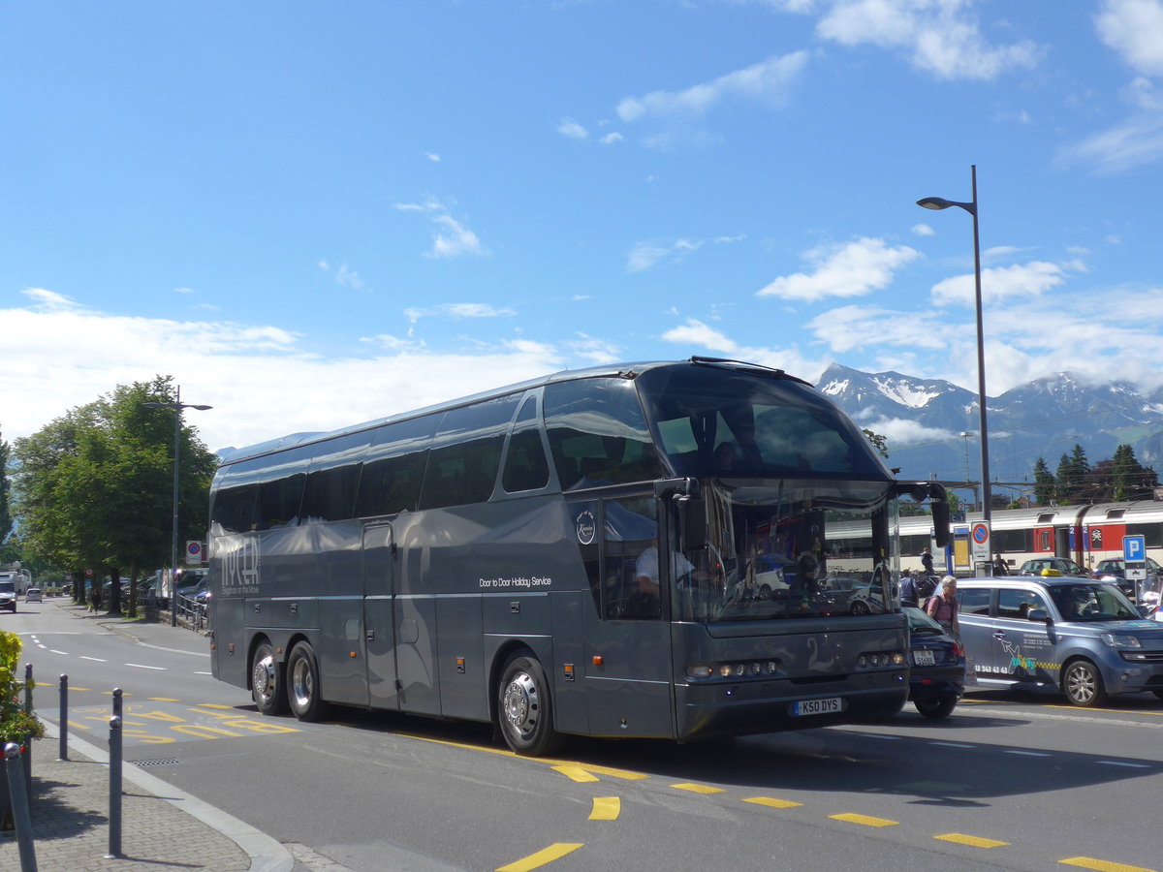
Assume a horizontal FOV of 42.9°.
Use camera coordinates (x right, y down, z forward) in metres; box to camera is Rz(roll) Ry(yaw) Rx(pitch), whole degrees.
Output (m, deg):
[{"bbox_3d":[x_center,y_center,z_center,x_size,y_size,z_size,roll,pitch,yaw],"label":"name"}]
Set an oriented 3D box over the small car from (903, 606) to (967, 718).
[{"bbox_3d":[3.211,2.963,19.528,1.720,1.430,4.250,2,-7,-28],"label":"small car"}]

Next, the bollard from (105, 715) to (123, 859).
[{"bbox_3d":[-2.915,2.191,9.246,0.080,0.870,0.080,-1,-6,0],"label":"bollard"}]

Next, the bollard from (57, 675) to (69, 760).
[{"bbox_3d":[-5.216,2.840,14.896,0.080,0.860,0.080,-1,-6,0],"label":"bollard"}]

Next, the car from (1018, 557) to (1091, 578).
[{"bbox_3d":[20.272,5.935,62.922,1.680,1.470,3.850,4,-8,-38],"label":"car"}]

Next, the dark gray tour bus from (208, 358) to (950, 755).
[{"bbox_3d":[-1.321,1.661,18.729,2.650,3.980,13.000,3,-7,-33],"label":"dark gray tour bus"}]

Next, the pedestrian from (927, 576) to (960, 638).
[{"bbox_3d":[5.009,2.808,20.300,0.520,1.740,0.450,3,-7,-34],"label":"pedestrian"}]

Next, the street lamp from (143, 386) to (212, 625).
[{"bbox_3d":[-17.435,2.955,63.549,3.100,10.300,0.320,2,-7,-24],"label":"street lamp"}]

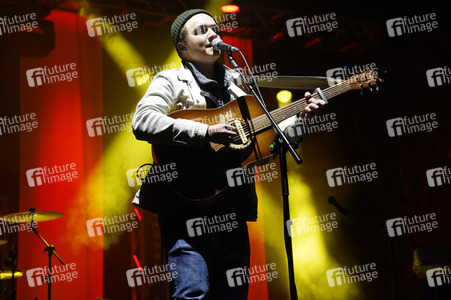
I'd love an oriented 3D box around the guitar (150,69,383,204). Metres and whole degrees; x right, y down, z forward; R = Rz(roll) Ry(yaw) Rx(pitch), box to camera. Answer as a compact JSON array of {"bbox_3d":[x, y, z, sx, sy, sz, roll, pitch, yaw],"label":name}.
[{"bbox_3d":[0.198,-0.113,5.760,1.025,0.395,0.125,-24,-14,-9],"label":"guitar"}]

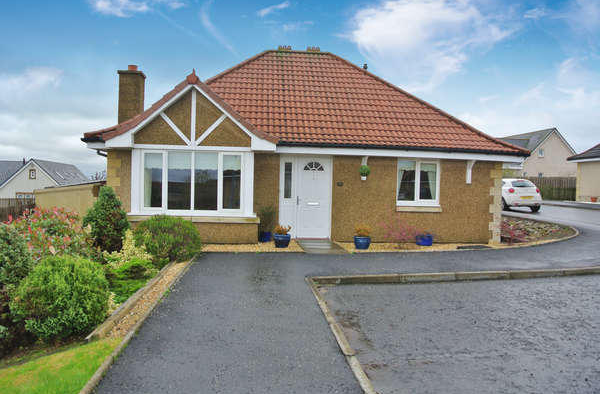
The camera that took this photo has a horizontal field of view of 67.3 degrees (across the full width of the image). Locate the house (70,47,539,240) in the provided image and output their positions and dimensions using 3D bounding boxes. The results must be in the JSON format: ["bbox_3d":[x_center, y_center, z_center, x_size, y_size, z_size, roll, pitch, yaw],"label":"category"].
[{"bbox_3d":[0.025,-1.946,14.956,10.850,6.100,8.900,1,0,-7],"label":"house"}]

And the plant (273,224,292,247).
[{"bbox_3d":[-0.417,0.942,10.750,0.440,0.560,0.440,1,0,-7],"label":"plant"}]

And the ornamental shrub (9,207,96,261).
[{"bbox_3d":[-3.954,0.679,7.200,1.450,1.100,1.300,1,0,-7],"label":"ornamental shrub"}]

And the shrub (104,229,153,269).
[{"bbox_3d":[-3.044,0.950,8.000,0.850,0.700,0.750,1,0,-7],"label":"shrub"}]

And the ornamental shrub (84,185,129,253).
[{"bbox_3d":[-3.970,0.480,9.200,0.950,1.380,0.920,1,0,-7],"label":"ornamental shrub"}]

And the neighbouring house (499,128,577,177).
[{"bbox_3d":[25.700,-3.951,52.400,8.400,6.900,9.500,1,0,-16],"label":"neighbouring house"}]

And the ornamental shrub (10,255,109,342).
[{"bbox_3d":[-2.615,1.093,4.900,1.050,0.950,1.000,1,0,-7],"label":"ornamental shrub"}]

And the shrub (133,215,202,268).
[{"bbox_3d":[-2.602,0.874,8.850,1.400,1.080,1.300,1,0,-7],"label":"shrub"}]

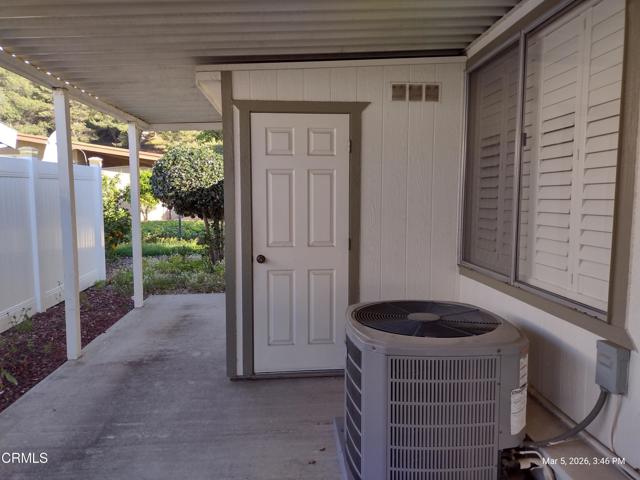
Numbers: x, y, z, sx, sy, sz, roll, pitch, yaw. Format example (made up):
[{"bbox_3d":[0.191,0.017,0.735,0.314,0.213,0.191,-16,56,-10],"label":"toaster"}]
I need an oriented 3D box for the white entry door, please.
[{"bbox_3d":[-0.148,0.045,3.922,0.752,2.027,0.045,0,5,-4],"label":"white entry door"}]

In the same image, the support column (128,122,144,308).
[{"bbox_3d":[-2.381,-0.310,6.463,0.089,2.384,0.089,0,5,-4],"label":"support column"}]

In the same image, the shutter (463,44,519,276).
[{"bbox_3d":[1.182,-0.521,3.535,0.050,1.440,0.840,0,5,-4],"label":"shutter"}]

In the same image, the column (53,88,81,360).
[{"bbox_3d":[-2.214,-0.108,4.379,0.089,2.362,0.089,0,5,-4],"label":"column"}]

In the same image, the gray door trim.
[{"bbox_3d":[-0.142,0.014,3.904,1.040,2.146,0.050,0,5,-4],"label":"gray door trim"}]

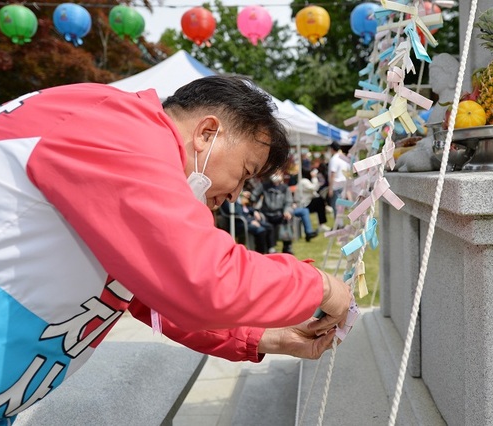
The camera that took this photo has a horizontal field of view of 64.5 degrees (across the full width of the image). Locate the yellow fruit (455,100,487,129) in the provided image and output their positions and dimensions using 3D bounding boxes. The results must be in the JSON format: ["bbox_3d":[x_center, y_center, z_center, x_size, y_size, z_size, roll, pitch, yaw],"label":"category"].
[{"bbox_3d":[0.560,-0.246,0.975,0.070,0.069,0.080,0,7,30],"label":"yellow fruit"}]

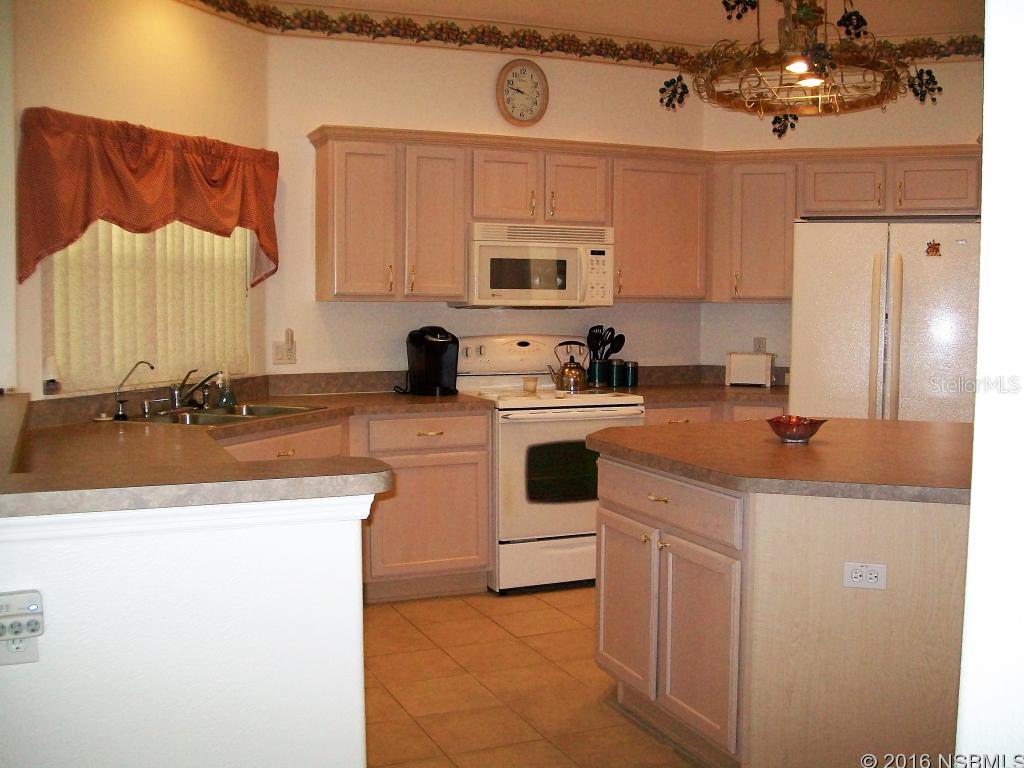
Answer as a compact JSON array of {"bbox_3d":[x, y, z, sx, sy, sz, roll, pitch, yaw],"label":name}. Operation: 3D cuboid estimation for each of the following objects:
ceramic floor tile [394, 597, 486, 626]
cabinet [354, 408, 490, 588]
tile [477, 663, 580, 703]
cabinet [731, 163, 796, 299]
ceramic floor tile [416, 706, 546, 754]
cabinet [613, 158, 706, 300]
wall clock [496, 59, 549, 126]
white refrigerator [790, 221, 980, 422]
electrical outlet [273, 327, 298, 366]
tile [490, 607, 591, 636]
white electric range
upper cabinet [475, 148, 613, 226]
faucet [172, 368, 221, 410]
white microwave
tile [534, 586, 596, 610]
[{"bbox_3d":[-0.319,1.008,4.695,0.323,0.010,0.323,-2,4,-23],"label":"ceramic floor tile"},{"bbox_3d":[-0.511,0.515,5.069,0.637,0.815,0.610,-2,5,-24],"label":"cabinet"},{"bbox_3d":[0.065,1.067,3.796,0.323,0.010,0.323,-2,4,-23],"label":"tile"},{"bbox_3d":[1.368,-0.809,5.755,0.371,0.730,0.320,2,5,19],"label":"cabinet"},{"bbox_3d":[-0.108,1.096,3.369,0.323,0.010,0.323,-2,4,-23],"label":"ceramic floor tile"},{"bbox_3d":[0.729,-0.800,5.680,0.580,0.735,0.320,-2,4,-23],"label":"cabinet"},{"bbox_3d":[0.059,-1.481,5.424,0.285,0.347,0.045,-2,5,-24],"label":"wall clock"},{"bbox_3d":[1.859,0.082,5.287,0.890,1.755,0.770,2,5,21],"label":"white refrigerator"},{"bbox_3d":[-1.072,-0.176,5.037,0.113,0.169,0.035,-2,5,-24],"label":"electrical outlet"},{"bbox_3d":[0.108,1.028,4.574,0.328,0.010,0.328,-2,5,-24],"label":"tile"},{"bbox_3d":[0.167,0.362,5.332,0.772,1.203,0.665,-2,5,-24],"label":"white electric range"},{"bbox_3d":[0.080,-0.970,5.396,0.775,0.360,0.320,-2,5,-24],"label":"upper cabinet"},{"bbox_3d":[-1.251,0.030,4.226,0.265,0.170,0.060,2,5,21],"label":"faucet"},{"bbox_3d":[0.090,-0.592,5.386,0.756,0.398,0.400,-2,5,-24],"label":"white microwave"},{"bbox_3d":[0.282,0.991,4.950,0.323,0.010,0.323,-2,4,-23],"label":"tile"}]

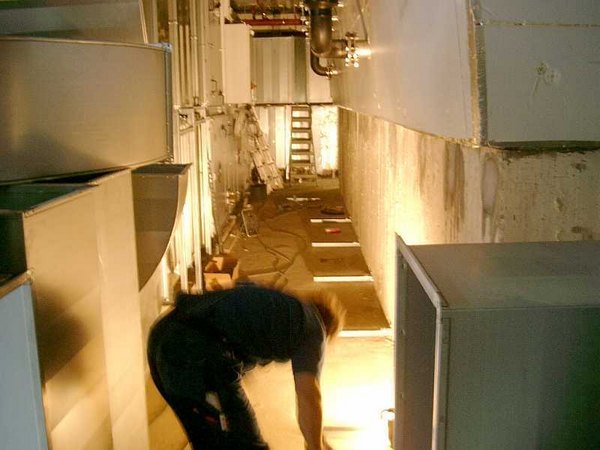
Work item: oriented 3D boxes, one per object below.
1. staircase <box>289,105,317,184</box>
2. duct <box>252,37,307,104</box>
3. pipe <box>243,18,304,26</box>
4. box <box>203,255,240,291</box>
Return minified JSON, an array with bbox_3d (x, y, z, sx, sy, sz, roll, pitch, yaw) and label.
[{"bbox_3d":[0.068,-1.808,14.425,0.600,1.770,0.800,0,11,1],"label":"staircase"},{"bbox_3d":[-0.472,-3.544,14.800,1.230,1.500,0.700,0,11,1],"label":"duct"},{"bbox_3d":[-0.625,-4.545,14.400,1.500,0.150,0.150,0,11,1],"label":"pipe"},{"bbox_3d":[-0.779,0.547,6.431,0.310,0.260,0.460,0,11,1],"label":"box"}]

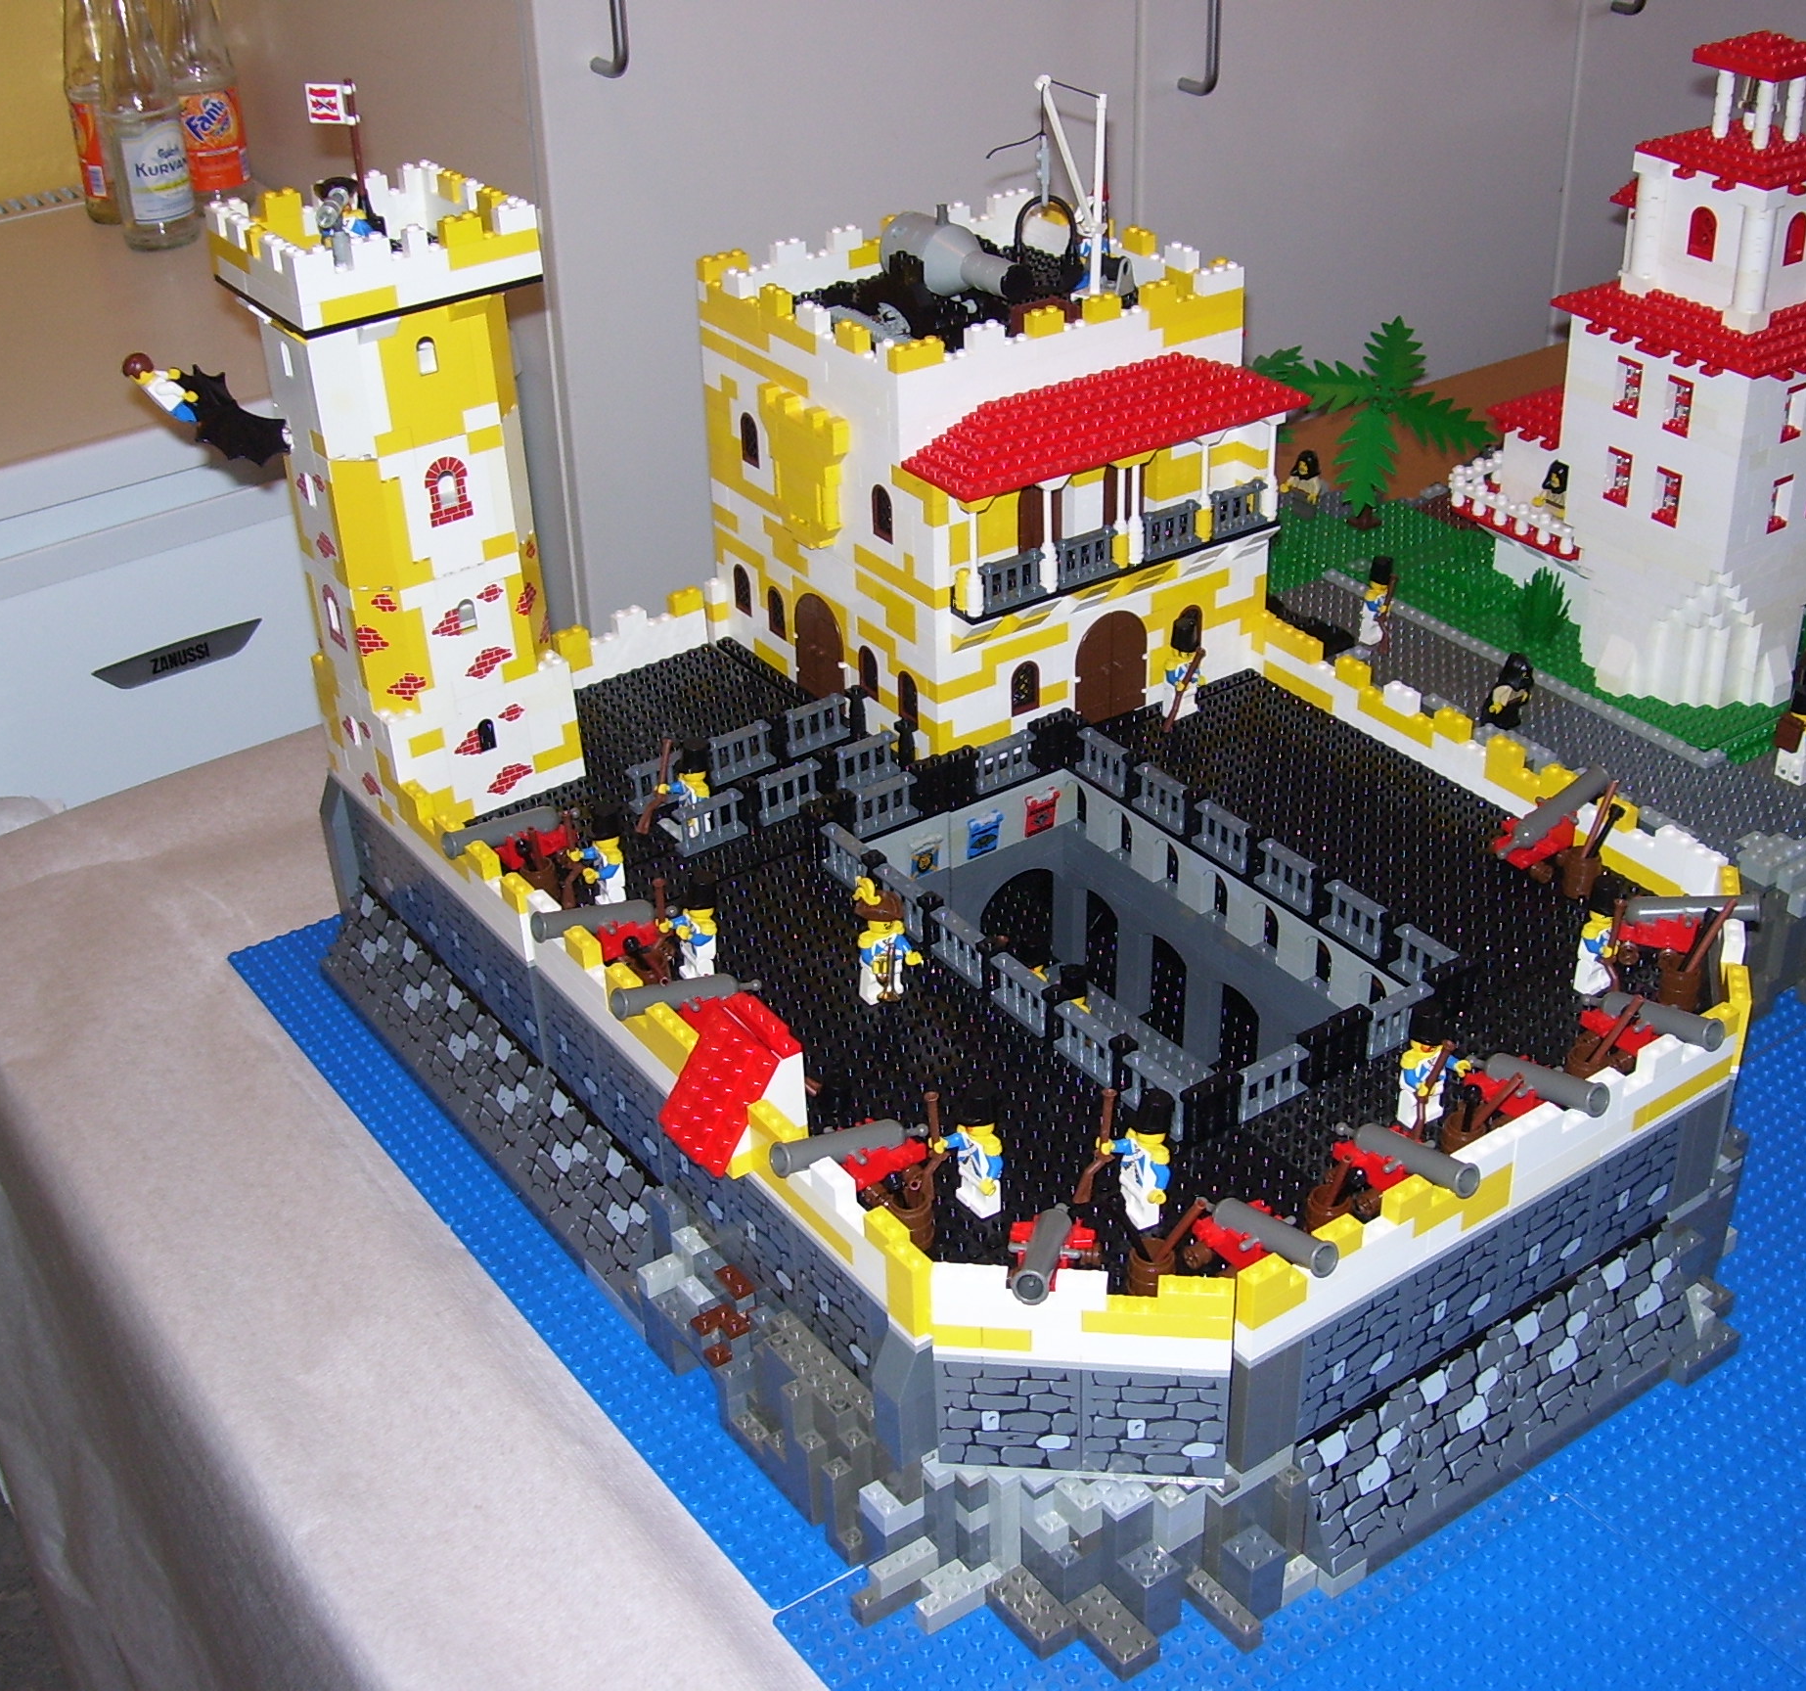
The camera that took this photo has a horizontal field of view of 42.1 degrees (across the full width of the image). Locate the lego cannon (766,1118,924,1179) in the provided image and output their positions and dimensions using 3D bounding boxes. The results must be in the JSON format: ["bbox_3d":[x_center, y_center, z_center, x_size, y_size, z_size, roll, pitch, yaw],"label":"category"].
[{"bbox_3d":[-0.016,0.104,0.790,0.060,0.035,0.024,-21,35,-28],"label":"lego cannon"}]

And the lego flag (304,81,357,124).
[{"bbox_3d":[-0.225,-0.291,0.921,0.020,0.017,0.004,-4,31,-3],"label":"lego flag"}]

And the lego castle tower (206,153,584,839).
[{"bbox_3d":[-0.213,-0.147,1.007,0.104,0.267,0.105,-21,35,-28],"label":"lego castle tower"}]

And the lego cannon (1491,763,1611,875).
[{"bbox_3d":[0.267,-0.009,0.963,0.063,0.036,0.024,-21,35,-28],"label":"lego cannon"}]

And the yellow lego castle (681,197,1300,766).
[{"bbox_3d":[0.046,-0.174,1.099,0.192,0.198,0.214,-21,35,-28],"label":"yellow lego castle"}]

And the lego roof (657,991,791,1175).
[{"bbox_3d":[-0.060,0.083,0.817,0.039,0.041,0.042,-21,35,-28],"label":"lego roof"}]

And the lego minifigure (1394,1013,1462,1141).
[{"bbox_3d":[0.183,0.076,0.810,0.025,0.049,0.018,-21,35,-28],"label":"lego minifigure"}]

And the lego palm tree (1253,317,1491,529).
[{"bbox_3d":[0.269,-0.231,1.344,0.138,0.095,0.150,-21,35,-28],"label":"lego palm tree"}]

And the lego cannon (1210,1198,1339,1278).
[{"bbox_3d":[0.114,0.126,0.743,0.024,0.036,0.062,-21,35,-28],"label":"lego cannon"}]

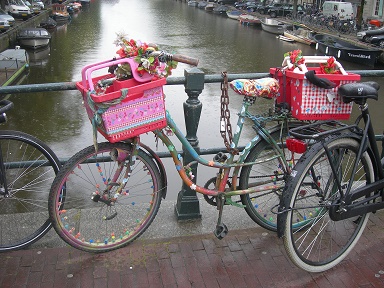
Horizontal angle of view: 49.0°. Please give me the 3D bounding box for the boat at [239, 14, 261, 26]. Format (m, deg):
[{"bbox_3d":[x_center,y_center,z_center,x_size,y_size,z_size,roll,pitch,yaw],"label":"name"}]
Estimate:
[{"bbox_3d":[6.500,-13.800,47.000,1.800,1.200,4.700,-2,23,-10],"label":"boat"}]

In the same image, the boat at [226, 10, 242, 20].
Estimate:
[{"bbox_3d":[5.600,-16.100,53.000,1.900,1.200,5.000,-2,23,-10],"label":"boat"}]

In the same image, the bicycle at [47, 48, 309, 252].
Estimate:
[{"bbox_3d":[0.079,0.058,2.424,1.790,1.140,0.580,-3,18,-12],"label":"bicycle"}]

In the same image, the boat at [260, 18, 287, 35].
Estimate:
[{"bbox_3d":[8.200,-11.500,41.500,2.000,1.300,5.300,-2,23,-10],"label":"boat"}]

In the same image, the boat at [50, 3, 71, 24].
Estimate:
[{"bbox_3d":[-14.200,-14.400,46.000,2.000,2.000,5.600,-2,23,-10],"label":"boat"}]

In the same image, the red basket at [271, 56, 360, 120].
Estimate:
[{"bbox_3d":[0.723,-0.340,2.496,0.320,0.320,0.430,-3,16,-12],"label":"red basket"}]

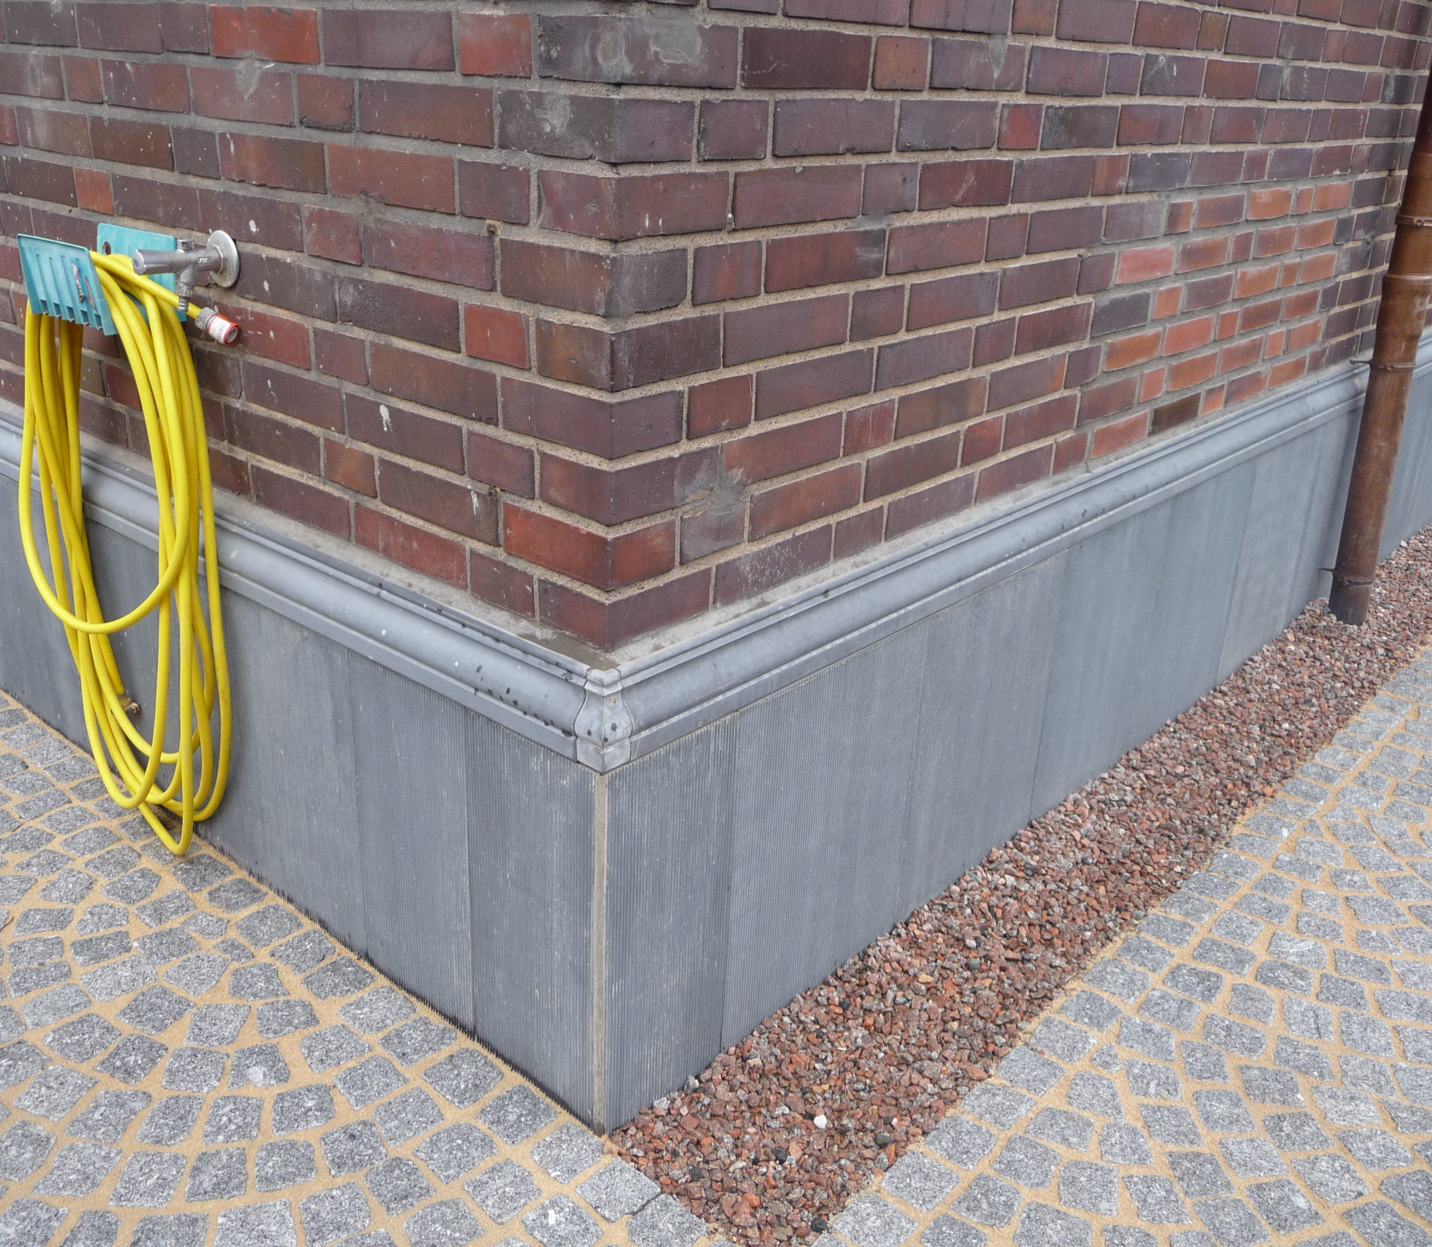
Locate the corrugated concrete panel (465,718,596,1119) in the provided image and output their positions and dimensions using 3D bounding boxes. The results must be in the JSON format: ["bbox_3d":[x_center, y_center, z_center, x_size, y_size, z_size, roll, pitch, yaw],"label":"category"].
[{"bbox_3d":[-0.236,0.389,1.800,0.242,0.543,0.035,21,29,36],"label":"corrugated concrete panel"}]

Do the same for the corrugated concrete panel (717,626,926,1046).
[{"bbox_3d":[0.155,0.310,2.051,0.035,0.557,0.456,21,29,36],"label":"corrugated concrete panel"}]

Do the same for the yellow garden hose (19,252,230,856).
[{"bbox_3d":[-0.990,-0.103,2.245,0.530,1.033,0.127,21,29,36],"label":"yellow garden hose"}]

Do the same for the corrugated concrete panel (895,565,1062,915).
[{"bbox_3d":[0.458,0.190,2.378,0.035,0.563,0.468,21,29,36],"label":"corrugated concrete panel"}]

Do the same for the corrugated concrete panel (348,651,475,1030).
[{"bbox_3d":[-0.425,0.313,1.947,0.261,0.533,0.035,21,29,36],"label":"corrugated concrete panel"}]

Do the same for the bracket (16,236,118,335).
[{"bbox_3d":[-0.974,-0.514,2.022,0.237,0.122,0.038,21,29,36],"label":"bracket"}]

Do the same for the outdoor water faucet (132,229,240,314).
[{"bbox_3d":[-0.745,-0.491,1.881,0.082,0.109,0.143,21,29,36],"label":"outdoor water faucet"}]

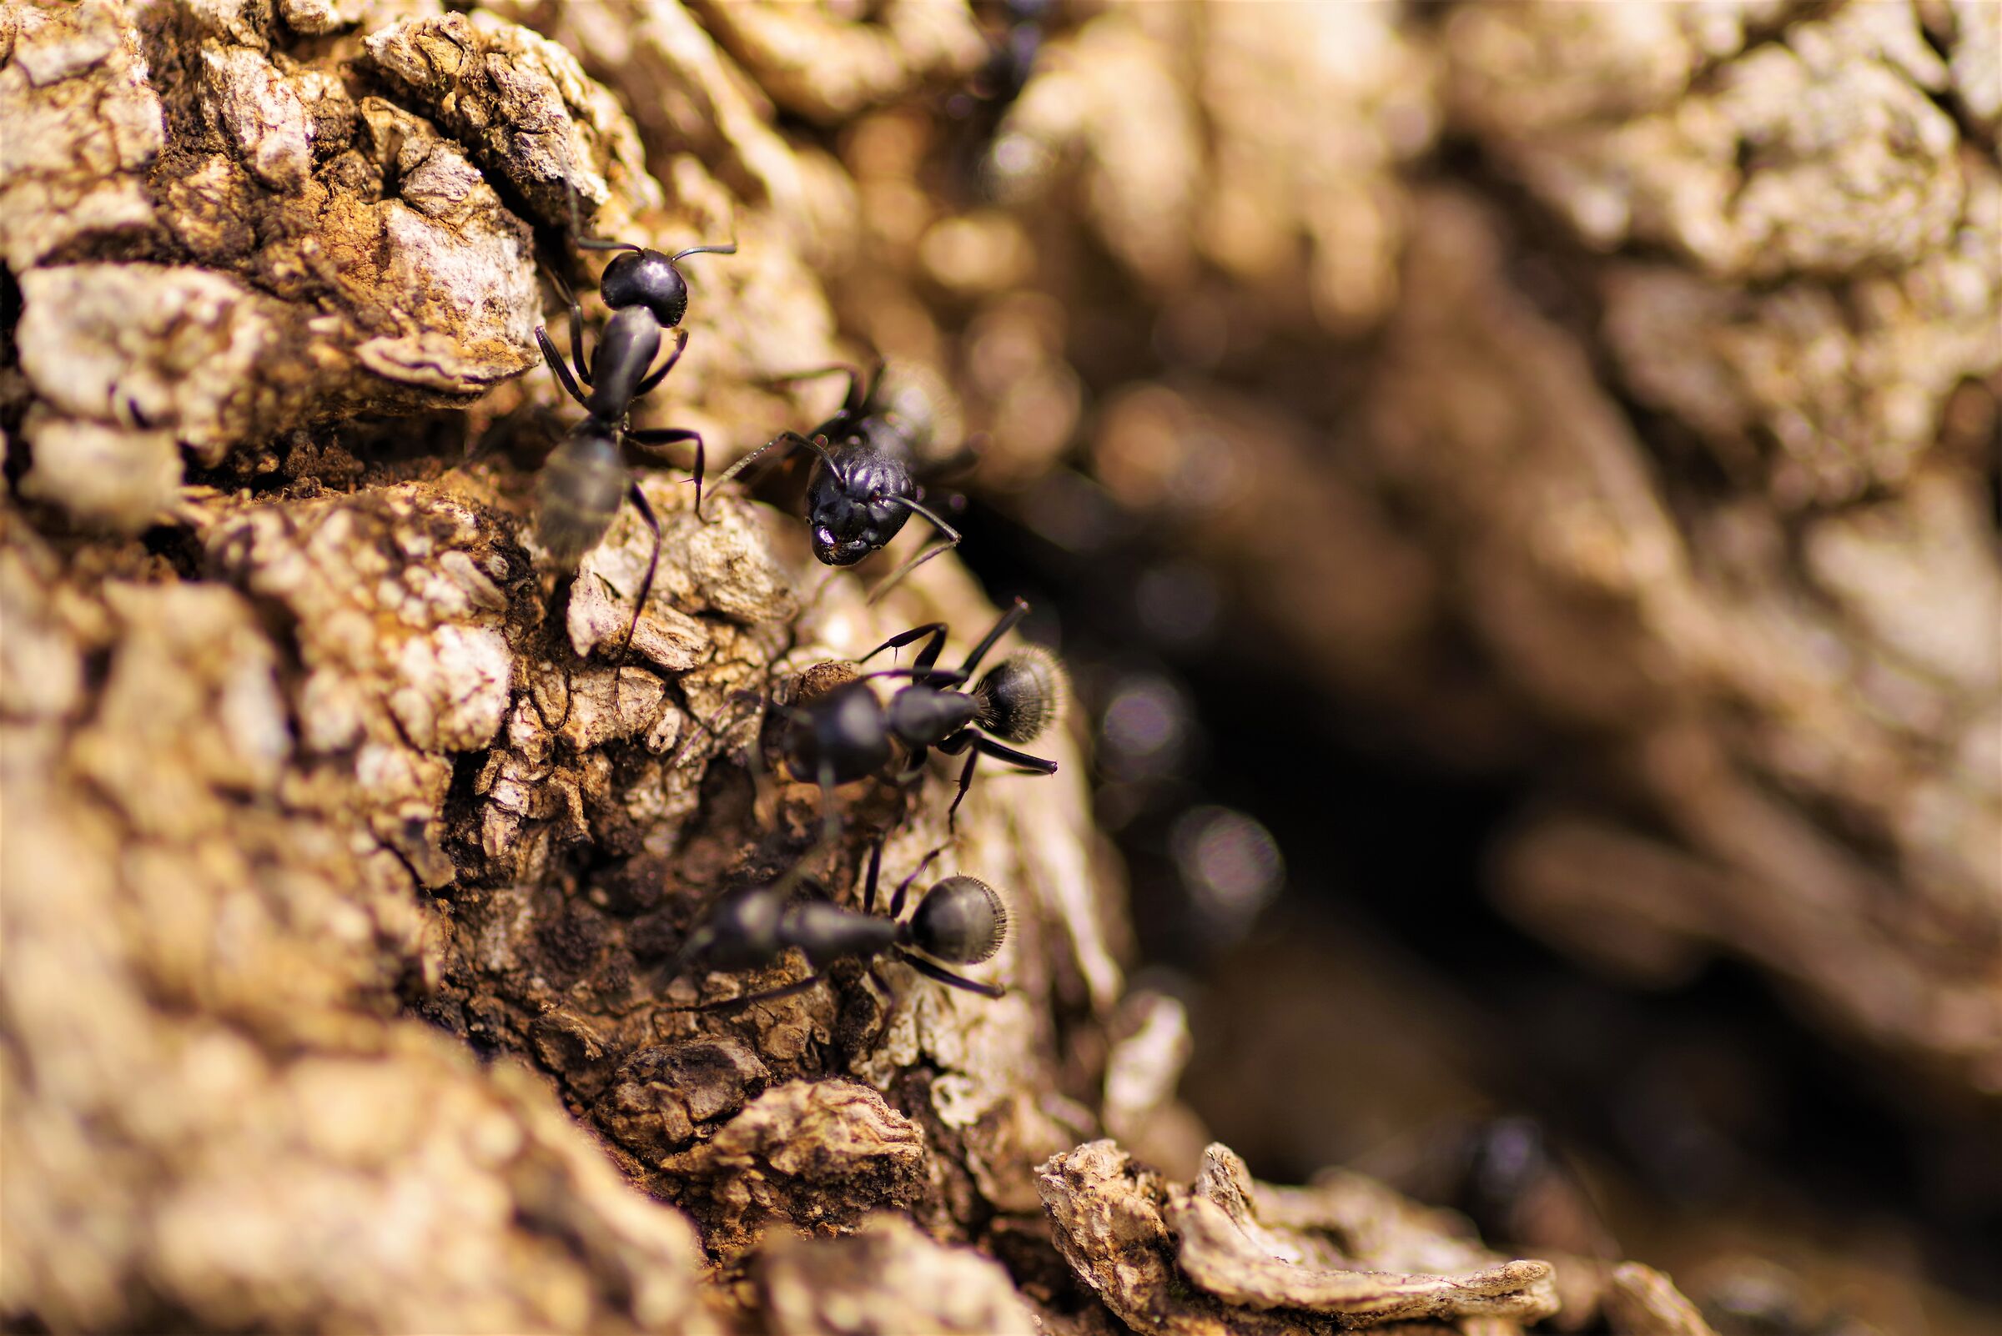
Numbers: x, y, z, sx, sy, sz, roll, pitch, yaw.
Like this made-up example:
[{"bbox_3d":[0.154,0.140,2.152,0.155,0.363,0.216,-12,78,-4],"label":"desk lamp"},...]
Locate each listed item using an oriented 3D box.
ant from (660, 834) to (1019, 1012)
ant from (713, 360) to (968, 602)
[{"bbox_3d":[-0.005,0.007,0.157,0.010,0.005,0.003,-4,-2,-36],"label":"ant"},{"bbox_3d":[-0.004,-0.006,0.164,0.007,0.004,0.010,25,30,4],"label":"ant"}]

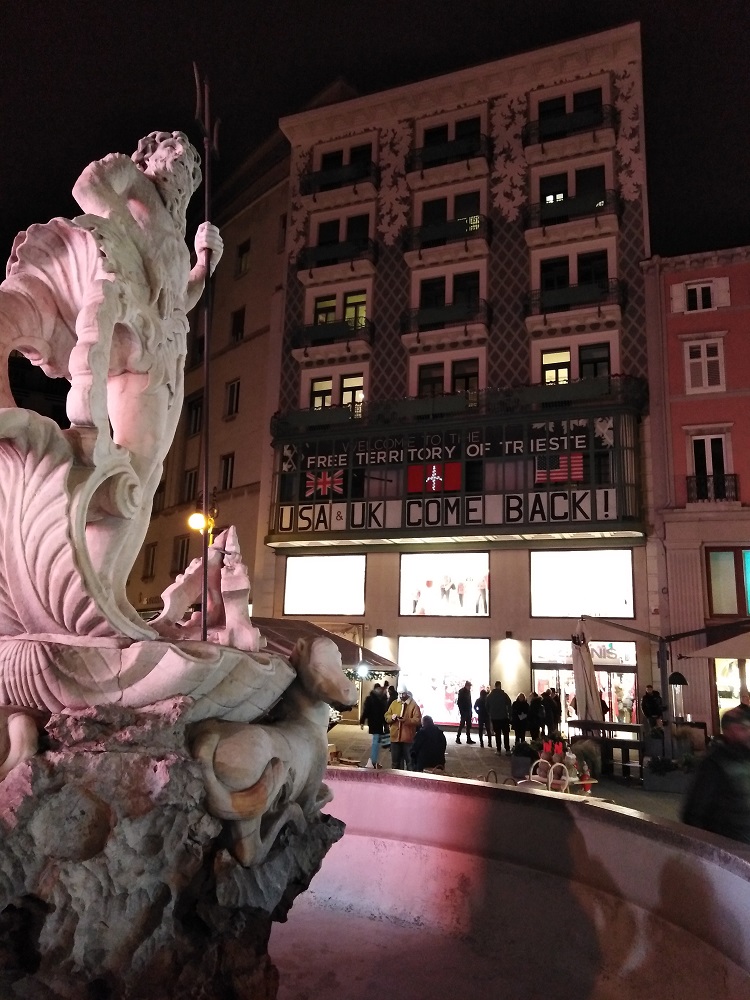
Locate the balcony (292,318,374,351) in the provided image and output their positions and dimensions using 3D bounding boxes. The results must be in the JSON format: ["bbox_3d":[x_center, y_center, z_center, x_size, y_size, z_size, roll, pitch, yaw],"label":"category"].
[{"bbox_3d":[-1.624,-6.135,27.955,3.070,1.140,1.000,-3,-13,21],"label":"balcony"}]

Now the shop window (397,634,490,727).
[{"bbox_3d":[2.300,6.059,24.266,3.252,2.928,0.300,-3,-13,22],"label":"shop window"}]

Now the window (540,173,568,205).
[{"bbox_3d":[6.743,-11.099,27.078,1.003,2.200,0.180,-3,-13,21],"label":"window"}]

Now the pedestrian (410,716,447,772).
[{"bbox_3d":[1.028,4.856,13.907,0.640,1.328,0.660,5,-12,-15],"label":"pedestrian"}]

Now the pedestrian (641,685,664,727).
[{"bbox_3d":[7.181,5.679,18.619,0.380,1.740,0.520,12,-16,-39],"label":"pedestrian"}]

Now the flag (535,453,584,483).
[{"bbox_3d":[5.887,-0.990,23.045,1.479,0.920,0.050,-3,-13,21],"label":"flag"}]

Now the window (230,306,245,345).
[{"bbox_3d":[-6.056,-7.750,32.334,0.200,1.610,1.134,12,-16,-40],"label":"window"}]

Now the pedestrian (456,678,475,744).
[{"bbox_3d":[2.688,6.179,21.032,0.480,1.735,0.500,2,-12,-2],"label":"pedestrian"}]

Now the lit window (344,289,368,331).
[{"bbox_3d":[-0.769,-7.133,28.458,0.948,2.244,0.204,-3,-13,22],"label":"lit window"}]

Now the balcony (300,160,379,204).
[{"bbox_3d":[-1.498,-13.080,30.221,3.274,1.219,0.860,-3,-13,21],"label":"balcony"}]

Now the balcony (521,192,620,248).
[{"bbox_3d":[6.993,-9.968,25.630,3.335,1.260,0.800,-3,-13,21],"label":"balcony"}]

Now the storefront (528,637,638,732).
[{"bbox_3d":[6.614,5.982,22.797,3.267,3.146,0.450,-3,-13,21],"label":"storefront"}]

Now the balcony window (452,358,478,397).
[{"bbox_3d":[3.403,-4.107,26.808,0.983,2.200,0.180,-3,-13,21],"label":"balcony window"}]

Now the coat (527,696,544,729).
[{"bbox_3d":[4.139,5.480,18.623,0.360,0.820,0.460,-9,-16,42],"label":"coat"}]

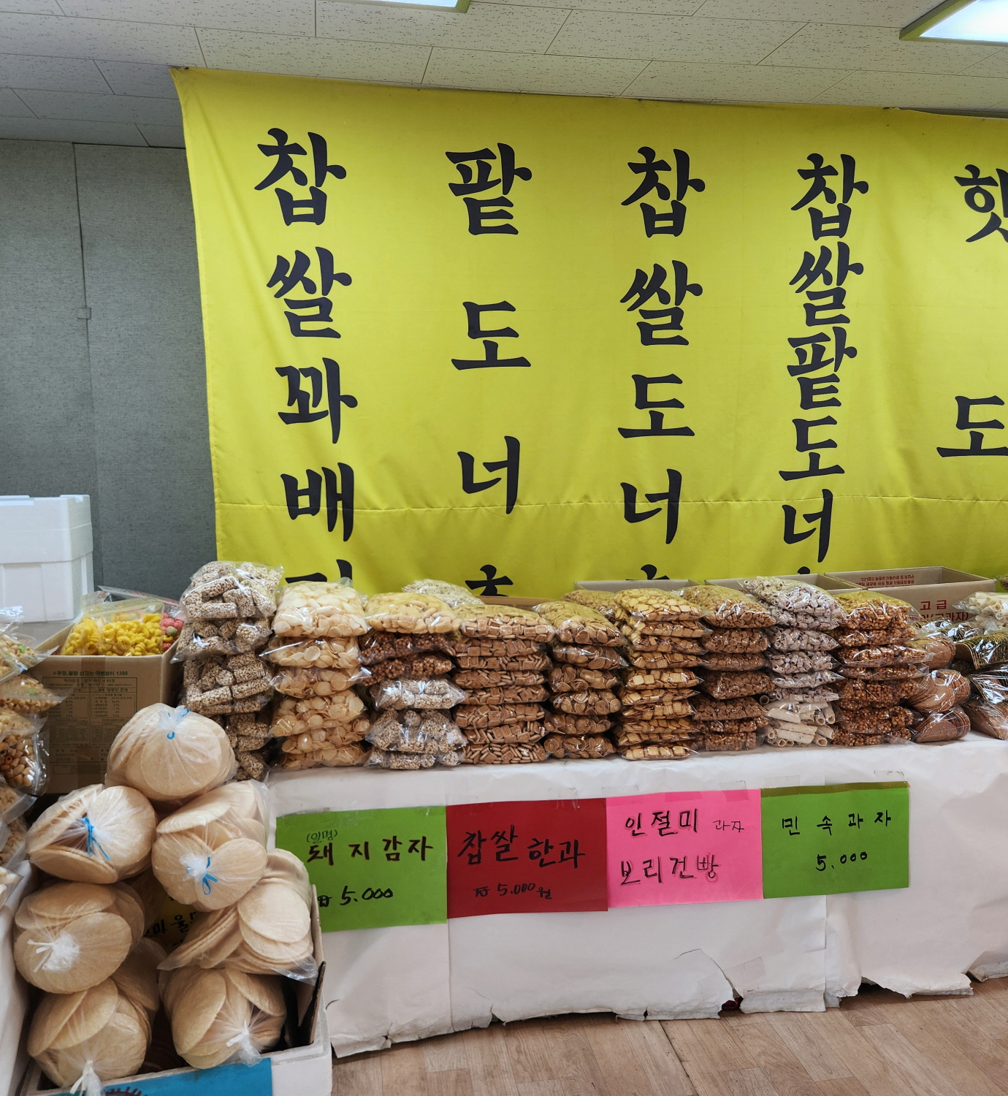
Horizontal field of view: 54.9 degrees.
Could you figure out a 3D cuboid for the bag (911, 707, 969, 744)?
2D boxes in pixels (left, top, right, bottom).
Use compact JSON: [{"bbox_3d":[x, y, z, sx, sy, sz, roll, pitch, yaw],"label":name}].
[{"bbox_3d":[1.093,0.426,2.473,0.145,0.085,0.165,-1,8,-8],"label":"bag"}]

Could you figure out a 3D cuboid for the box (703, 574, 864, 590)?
[{"bbox_3d":[0.815,0.254,2.888,0.390,0.300,0.260,-2,8,-11],"label":"box"}]

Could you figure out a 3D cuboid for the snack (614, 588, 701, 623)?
[{"bbox_3d":[0.369,0.131,2.375,0.205,0.052,0.225,-1,8,-8],"label":"snack"}]

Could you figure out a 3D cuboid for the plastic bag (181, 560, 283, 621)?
[{"bbox_3d":[-0.614,0.096,2.195,0.230,0.095,0.220,-1,8,-8],"label":"plastic bag"}]

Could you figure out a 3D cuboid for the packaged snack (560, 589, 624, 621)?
[{"bbox_3d":[0.249,0.161,2.586,0.200,0.060,0.220,-1,8,-8],"label":"packaged snack"}]

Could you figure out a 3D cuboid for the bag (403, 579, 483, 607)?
[{"bbox_3d":[-0.155,0.119,2.523,0.210,0.070,0.220,-1,8,-8],"label":"bag"}]

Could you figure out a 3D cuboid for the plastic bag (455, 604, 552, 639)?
[{"bbox_3d":[-0.006,0.167,2.321,0.225,0.055,0.205,-1,8,-8],"label":"plastic bag"}]

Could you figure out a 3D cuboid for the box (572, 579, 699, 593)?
[{"bbox_3d":[0.406,0.265,2.817,0.350,0.300,0.270,-1,8,-5],"label":"box"}]

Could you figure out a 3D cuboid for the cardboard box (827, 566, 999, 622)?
[{"bbox_3d":[1.239,0.239,2.997,0.455,0.300,0.265,-2,8,-14],"label":"cardboard box"}]

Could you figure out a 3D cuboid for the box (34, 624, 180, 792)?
[{"bbox_3d":[-0.883,0.342,2.282,0.285,0.295,0.430,-1,8,-4],"label":"box"}]

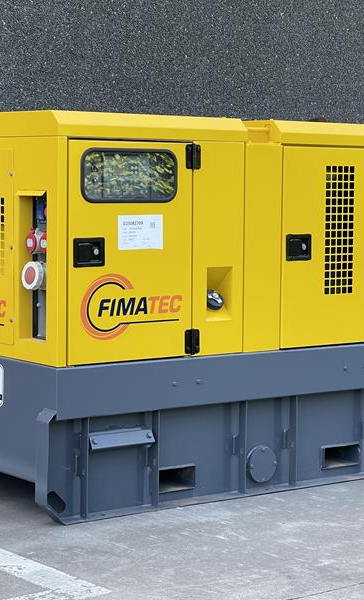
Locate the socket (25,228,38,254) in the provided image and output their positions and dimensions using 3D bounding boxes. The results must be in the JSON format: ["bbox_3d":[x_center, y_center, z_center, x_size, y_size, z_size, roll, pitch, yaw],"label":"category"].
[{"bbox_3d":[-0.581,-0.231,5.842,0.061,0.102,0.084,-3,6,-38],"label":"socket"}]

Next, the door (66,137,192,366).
[{"bbox_3d":[-0.207,-0.196,5.889,0.610,0.881,0.049,-3,6,-38],"label":"door"}]

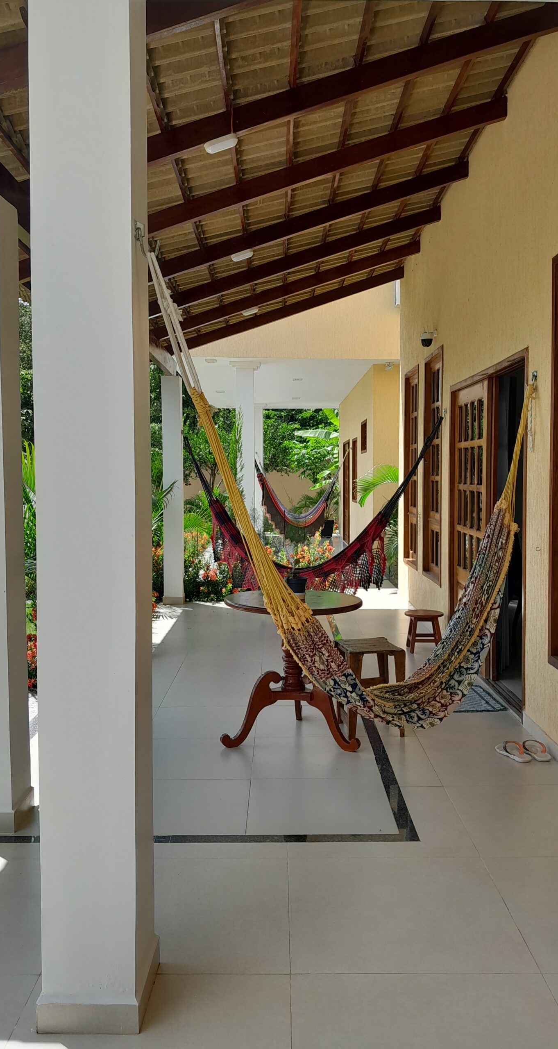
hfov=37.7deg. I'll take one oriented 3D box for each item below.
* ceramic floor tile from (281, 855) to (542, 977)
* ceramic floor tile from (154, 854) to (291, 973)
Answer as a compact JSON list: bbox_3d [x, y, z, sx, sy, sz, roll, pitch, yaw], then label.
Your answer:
[{"bbox_3d":[0.385,1.244,2.644,0.706,0.010,0.701,0,3,0],"label":"ceramic floor tile"},{"bbox_3d":[-0.329,1.288,2.728,0.724,0.012,0.721,0,3,0],"label":"ceramic floor tile"}]

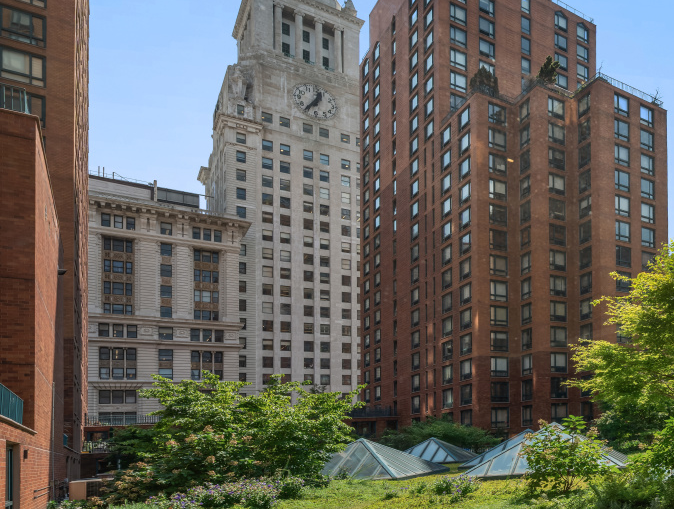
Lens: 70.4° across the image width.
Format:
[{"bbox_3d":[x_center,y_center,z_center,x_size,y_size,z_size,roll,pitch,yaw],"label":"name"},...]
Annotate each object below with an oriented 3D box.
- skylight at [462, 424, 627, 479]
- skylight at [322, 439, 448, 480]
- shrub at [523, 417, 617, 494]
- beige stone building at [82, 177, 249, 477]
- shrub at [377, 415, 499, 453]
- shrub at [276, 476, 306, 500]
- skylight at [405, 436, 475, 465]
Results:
[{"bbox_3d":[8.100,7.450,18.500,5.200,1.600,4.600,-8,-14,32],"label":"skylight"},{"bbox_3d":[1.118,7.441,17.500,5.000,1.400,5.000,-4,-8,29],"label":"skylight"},{"bbox_3d":[5.162,4.463,10.600,1.900,1.600,1.700,0,-7,0],"label":"shrub"},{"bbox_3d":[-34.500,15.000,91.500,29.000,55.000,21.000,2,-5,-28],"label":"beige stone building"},{"bbox_3d":[6.740,12.100,32.000,8.000,2.700,3.800,0,-4,0],"label":"shrub"},{"bbox_3d":[-1.360,6.980,14.300,0.900,0.700,0.800,0,-4,0],"label":"shrub"},{"bbox_3d":[5.473,10.674,26.000,5.000,1.500,5.000,-4,-8,29],"label":"skylight"}]

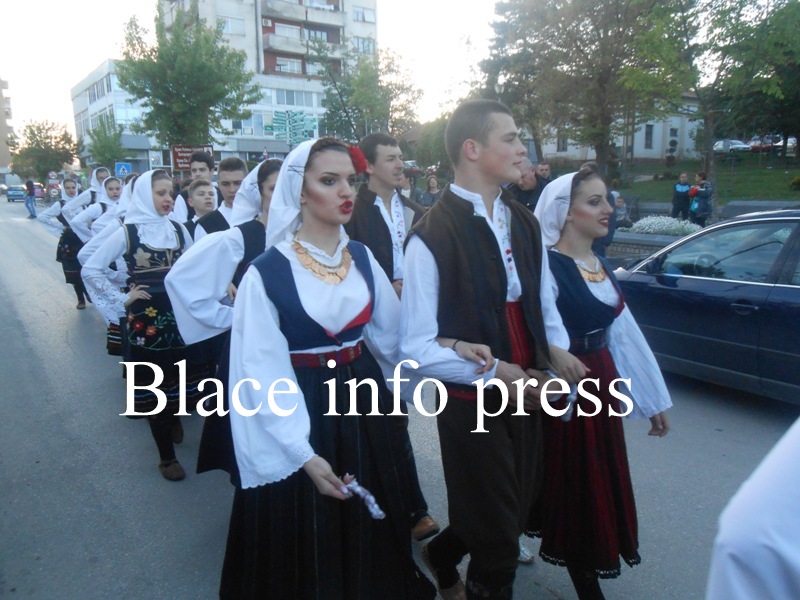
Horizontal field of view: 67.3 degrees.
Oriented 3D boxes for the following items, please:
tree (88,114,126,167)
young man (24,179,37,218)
[{"bbox_3d":[-17.126,-7.981,35.123,2.400,5.500,2.400,-8,13,-34],"label":"tree"},{"bbox_3d":[-16.262,-4.404,26.445,0.400,1.710,0.480,6,13,30],"label":"young man"}]

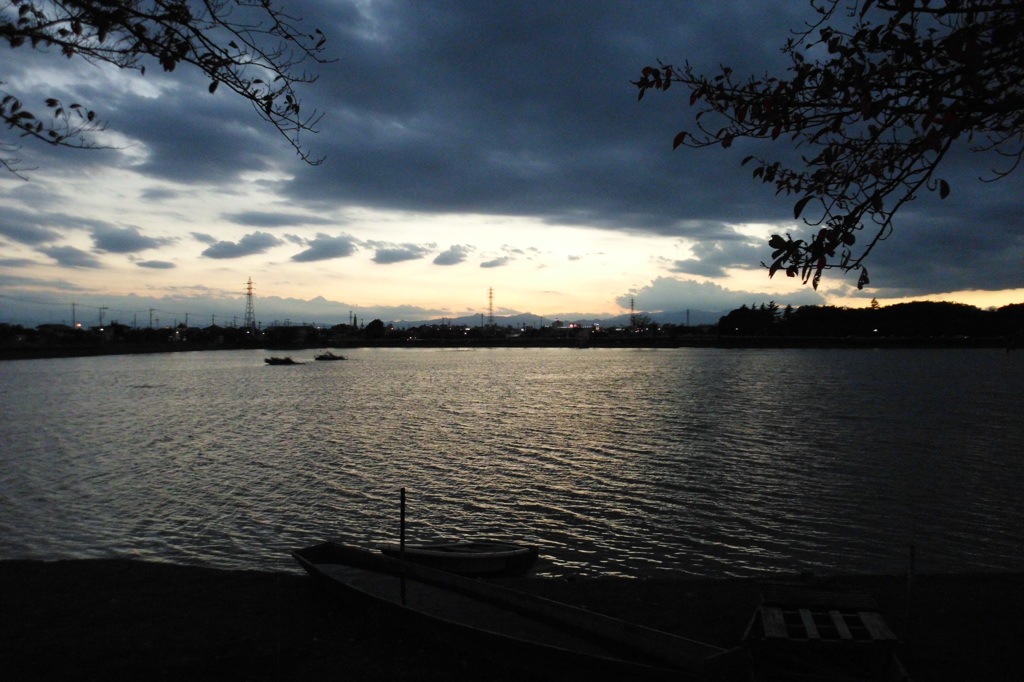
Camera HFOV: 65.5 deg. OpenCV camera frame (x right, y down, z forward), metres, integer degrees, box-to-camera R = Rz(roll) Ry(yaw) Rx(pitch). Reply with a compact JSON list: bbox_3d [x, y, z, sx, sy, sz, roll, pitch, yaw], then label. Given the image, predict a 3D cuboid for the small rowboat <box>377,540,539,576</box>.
[{"bbox_3d":[-0.930,3.760,13.650,2.780,0.450,0.920,0,0,2],"label":"small rowboat"}]

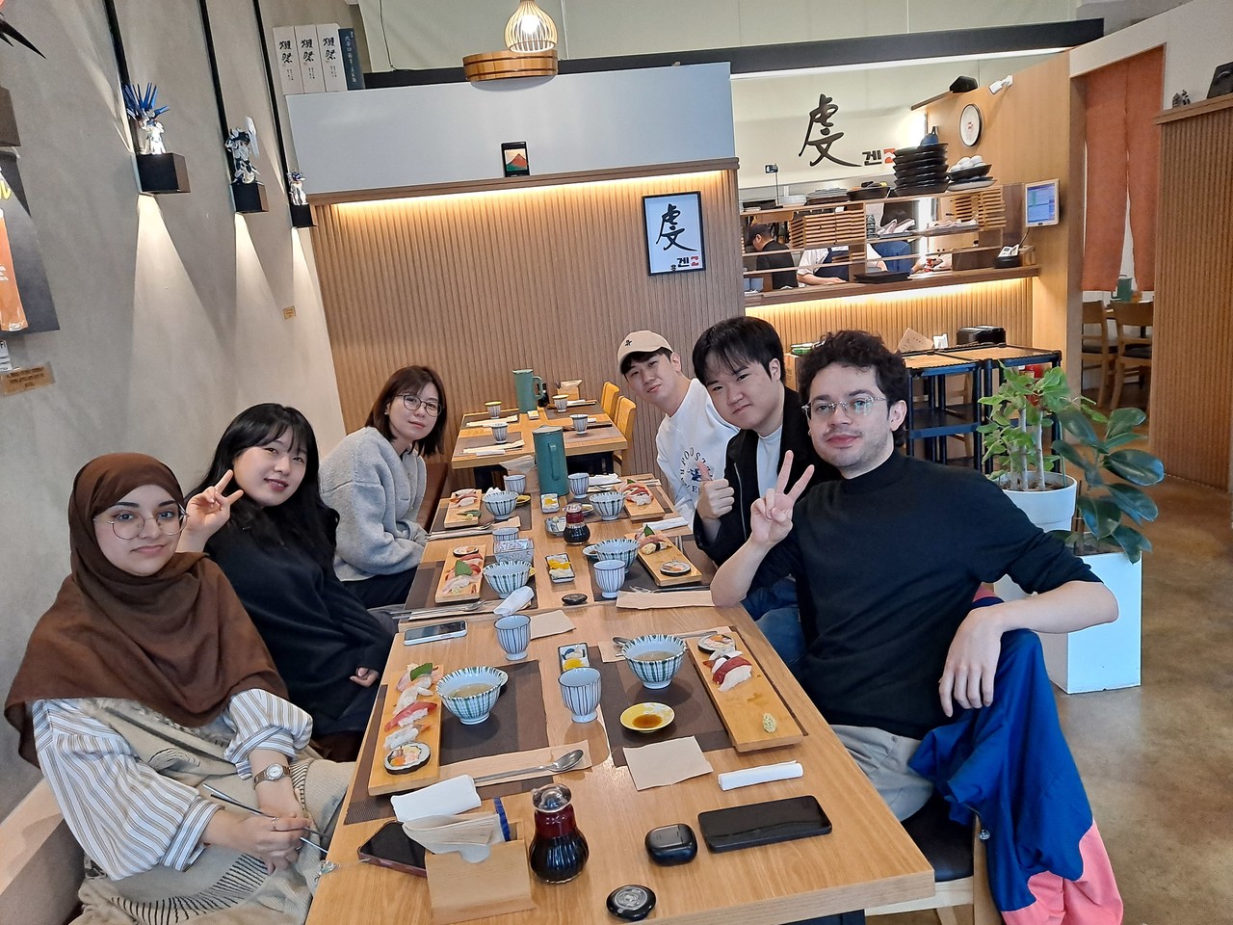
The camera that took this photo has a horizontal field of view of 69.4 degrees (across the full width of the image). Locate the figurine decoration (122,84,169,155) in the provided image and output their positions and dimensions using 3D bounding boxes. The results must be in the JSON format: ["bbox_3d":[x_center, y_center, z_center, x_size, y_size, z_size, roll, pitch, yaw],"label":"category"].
[{"bbox_3d":[-1.394,-1.023,2.651,0.110,0.195,0.085,-15,16,-35],"label":"figurine decoration"}]

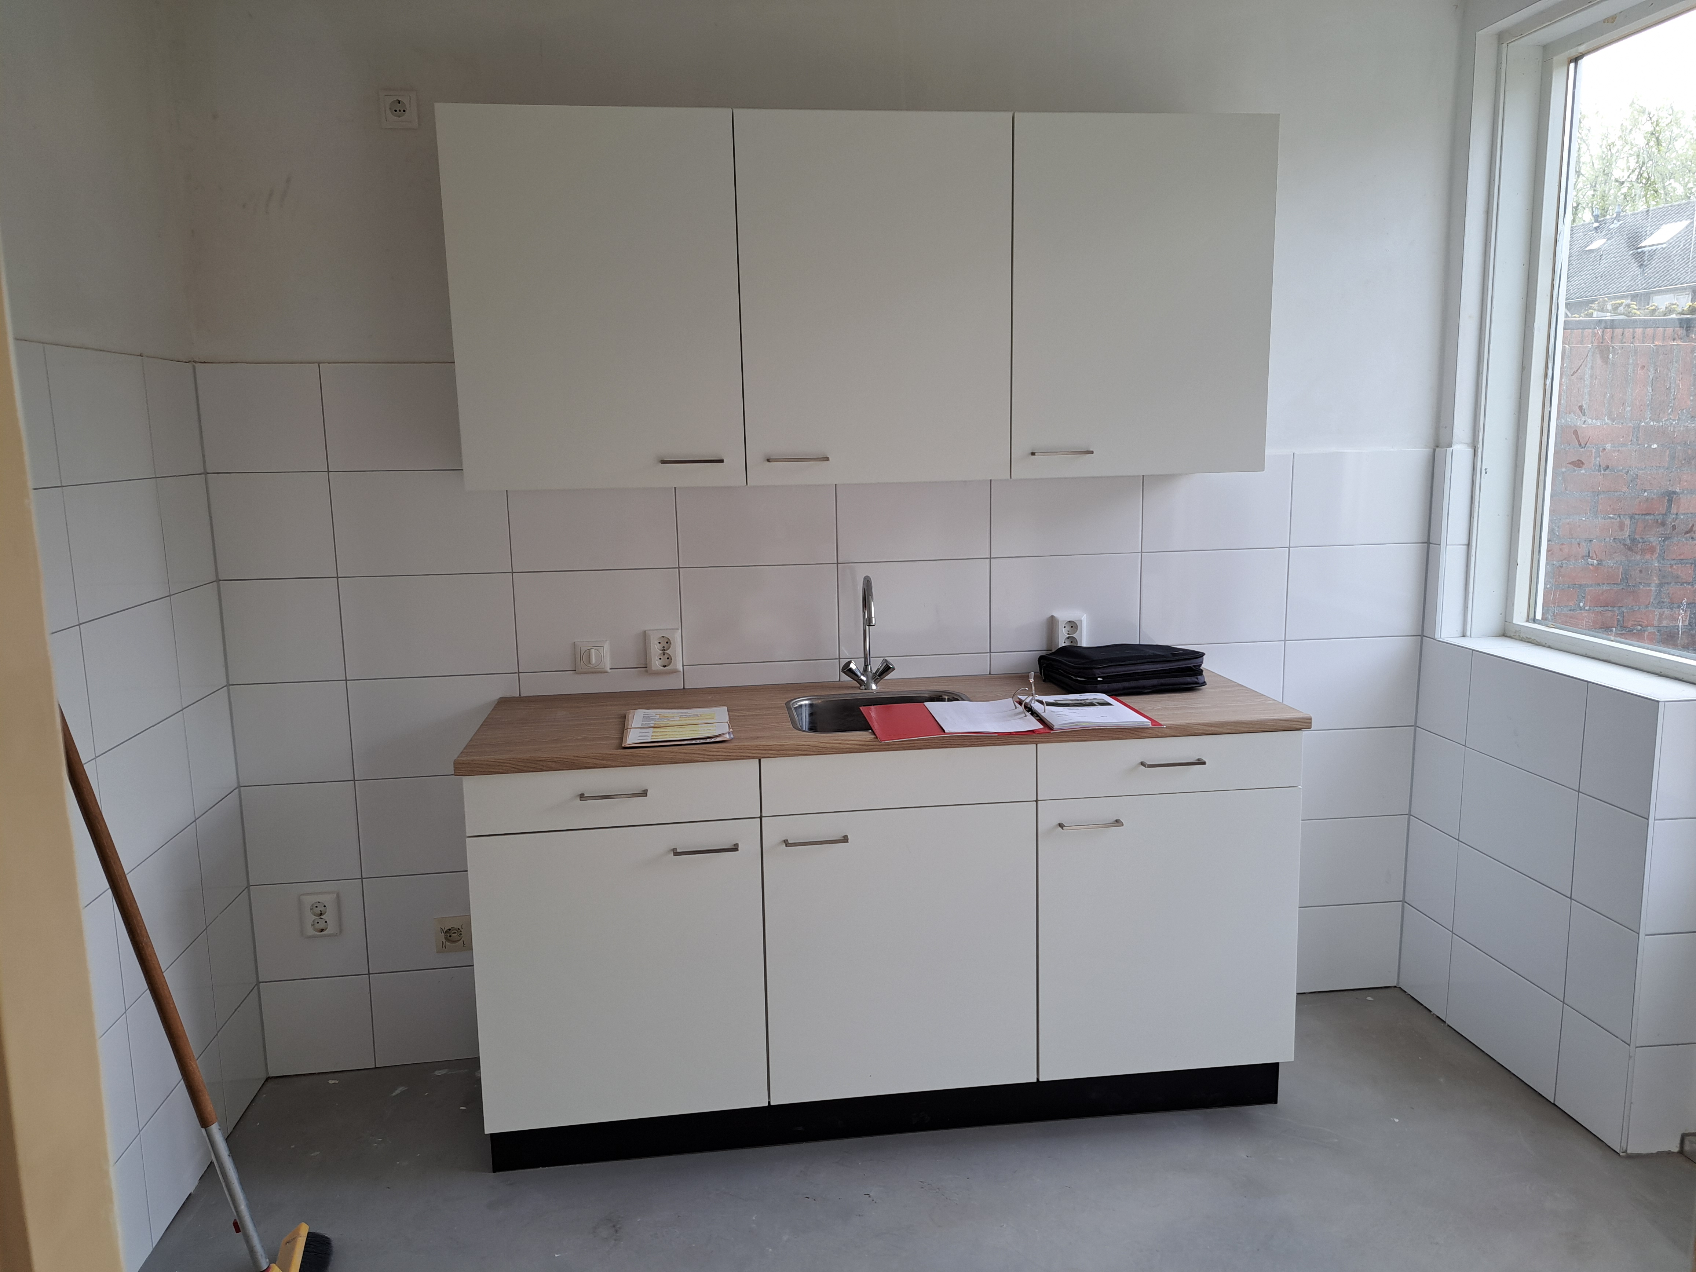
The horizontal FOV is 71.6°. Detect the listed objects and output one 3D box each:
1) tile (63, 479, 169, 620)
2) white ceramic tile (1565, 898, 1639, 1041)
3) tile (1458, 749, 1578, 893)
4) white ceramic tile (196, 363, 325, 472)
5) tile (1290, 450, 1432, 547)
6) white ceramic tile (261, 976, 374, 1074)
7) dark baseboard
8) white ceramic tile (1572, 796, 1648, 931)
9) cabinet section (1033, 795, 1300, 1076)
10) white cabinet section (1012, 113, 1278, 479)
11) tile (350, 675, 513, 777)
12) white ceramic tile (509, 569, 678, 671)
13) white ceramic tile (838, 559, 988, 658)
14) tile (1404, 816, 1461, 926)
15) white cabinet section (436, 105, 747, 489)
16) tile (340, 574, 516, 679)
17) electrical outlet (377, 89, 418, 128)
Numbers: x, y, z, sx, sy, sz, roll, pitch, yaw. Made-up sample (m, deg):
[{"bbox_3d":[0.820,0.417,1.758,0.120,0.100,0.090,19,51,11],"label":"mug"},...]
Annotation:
[{"bbox_3d":[-1.431,-0.179,2.306,0.010,0.250,0.400,-2,9,-8],"label":"tile"},{"bbox_3d":[1.690,0.749,2.637,0.010,0.250,0.192,-2,10,-7],"label":"white ceramic tile"},{"bbox_3d":[1.626,0.443,2.855,0.010,0.250,0.400,-2,9,-7],"label":"tile"},{"bbox_3d":[-1.350,-0.504,2.717,0.268,0.249,0.014,-2,10,-7],"label":"white ceramic tile"},{"bbox_3d":[1.361,-0.364,3.125,0.391,0.250,0.010,-2,9,-7],"label":"tile"},{"bbox_3d":[-1.350,0.995,3.011,0.265,0.251,0.010,-2,10,-7],"label":"white ceramic tile"},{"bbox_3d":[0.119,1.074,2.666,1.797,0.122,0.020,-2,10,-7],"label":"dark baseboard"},{"bbox_3d":[1.656,0.488,2.551,0.010,0.249,0.198,-2,9,-6],"label":"white ceramic tile"},{"bbox_3d":[0.680,0.623,2.902,0.600,0.652,0.573,-2,9,-7],"label":"cabinet section"},{"bbox_3d":[0.640,-0.777,2.793,0.600,0.779,0.340,-2,9,-7],"label":"white cabinet section"},{"bbox_3d":[-1.016,0.225,2.904,0.400,0.249,0.010,-2,9,-7],"label":"tile"},{"bbox_3d":[-0.610,-0.039,2.892,0.396,0.249,0.014,-2,10,-7],"label":"white ceramic tile"},{"bbox_3d":[0.174,-0.069,3.015,0.400,0.249,0.010,-2,9,-7],"label":"white ceramic tile"},{"bbox_3d":[1.593,0.641,3.201,0.010,0.250,0.218,-2,9,-7],"label":"tile"},{"bbox_3d":[-0.550,-0.731,2.644,0.600,0.779,0.340,-2,9,-7],"label":"white cabinet section"},{"bbox_3d":[-1.021,-0.023,2.865,0.400,0.249,0.010,-2,9,-7],"label":"tile"},{"bbox_3d":[-1.025,-1.201,2.682,0.080,0.080,0.015,-2,10,-7],"label":"electrical outlet"}]

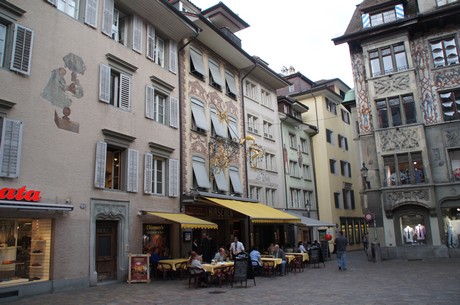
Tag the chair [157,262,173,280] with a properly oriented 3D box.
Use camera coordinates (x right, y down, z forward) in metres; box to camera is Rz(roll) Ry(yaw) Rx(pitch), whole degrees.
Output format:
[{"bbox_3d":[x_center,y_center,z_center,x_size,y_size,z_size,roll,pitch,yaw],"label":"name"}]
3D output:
[{"bbox_3d":[-2.852,5.171,15.099,0.500,0.760,0.520,-9,-15,26],"label":"chair"}]

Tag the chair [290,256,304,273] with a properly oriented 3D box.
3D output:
[{"bbox_3d":[3.313,5.462,16.955,0.500,0.780,0.500,1,-14,-15],"label":"chair"}]

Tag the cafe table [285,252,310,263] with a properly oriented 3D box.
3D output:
[{"bbox_3d":[3.680,5.943,18.855,1.050,0.730,0.850,-11,-16,30],"label":"cafe table"}]

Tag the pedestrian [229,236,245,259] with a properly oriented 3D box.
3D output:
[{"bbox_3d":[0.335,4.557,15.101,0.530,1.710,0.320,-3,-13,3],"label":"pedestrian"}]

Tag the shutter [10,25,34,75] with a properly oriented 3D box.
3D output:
[{"bbox_3d":[-7.660,-3.825,12.797,0.060,1.860,0.690,-10,-15,29],"label":"shutter"}]

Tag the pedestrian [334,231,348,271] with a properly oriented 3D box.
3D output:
[{"bbox_3d":[5.474,4.842,16.982,0.560,1.800,0.420,-6,-14,13],"label":"pedestrian"}]

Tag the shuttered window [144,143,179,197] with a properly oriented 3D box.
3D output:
[{"bbox_3d":[-3.603,1.001,18.493,0.250,2.700,2.620,-10,-15,29],"label":"shuttered window"}]

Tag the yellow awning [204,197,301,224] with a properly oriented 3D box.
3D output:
[{"bbox_3d":[1.779,3.962,23.250,3.270,1.640,7.537,-10,-15,30],"label":"yellow awning"}]

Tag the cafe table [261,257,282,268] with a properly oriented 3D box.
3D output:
[{"bbox_3d":[1.844,5.261,15.789,0.950,0.730,0.850,-11,-16,30],"label":"cafe table"}]

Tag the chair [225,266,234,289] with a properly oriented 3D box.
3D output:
[{"bbox_3d":[0.021,4.557,12.739,0.520,0.780,0.520,-14,-18,39],"label":"chair"}]

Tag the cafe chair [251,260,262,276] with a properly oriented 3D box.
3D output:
[{"bbox_3d":[1.194,5.271,15.821,0.520,0.780,0.520,-12,-17,34],"label":"cafe chair"}]

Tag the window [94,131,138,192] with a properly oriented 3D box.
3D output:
[{"bbox_3d":[-5.125,0.460,15.976,0.250,2.700,2.500,-10,-15,29],"label":"window"}]

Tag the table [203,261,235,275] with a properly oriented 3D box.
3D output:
[{"bbox_3d":[-0.501,4.867,13.798,0.850,0.730,1.350,-14,-18,38],"label":"table"}]

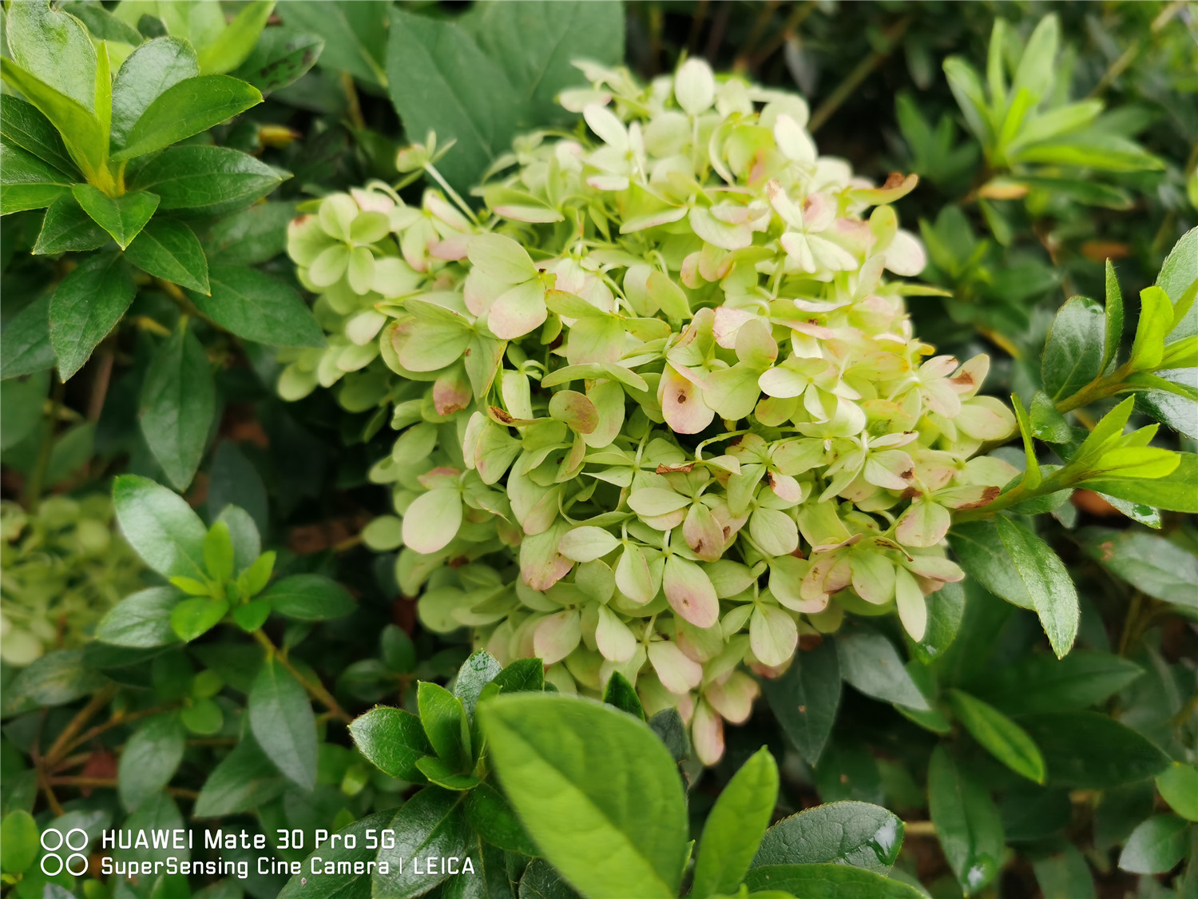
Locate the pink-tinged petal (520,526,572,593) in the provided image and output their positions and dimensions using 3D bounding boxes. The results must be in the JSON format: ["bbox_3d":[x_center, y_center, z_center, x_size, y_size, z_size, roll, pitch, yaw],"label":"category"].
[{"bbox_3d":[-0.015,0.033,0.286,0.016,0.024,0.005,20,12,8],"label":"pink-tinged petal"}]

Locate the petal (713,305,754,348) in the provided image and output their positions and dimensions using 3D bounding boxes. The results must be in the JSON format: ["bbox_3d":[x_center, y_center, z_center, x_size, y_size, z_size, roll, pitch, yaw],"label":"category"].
[{"bbox_3d":[0.038,-0.034,0.262,0.014,0.004,0.013,-23,68,-3],"label":"petal"}]

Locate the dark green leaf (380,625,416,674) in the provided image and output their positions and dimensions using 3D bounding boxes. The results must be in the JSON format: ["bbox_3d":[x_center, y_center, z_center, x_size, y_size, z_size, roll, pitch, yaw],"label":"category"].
[{"bbox_3d":[-0.090,0.090,0.420,0.015,0.004,0.024,-17,72,-12],"label":"dark green leaf"}]

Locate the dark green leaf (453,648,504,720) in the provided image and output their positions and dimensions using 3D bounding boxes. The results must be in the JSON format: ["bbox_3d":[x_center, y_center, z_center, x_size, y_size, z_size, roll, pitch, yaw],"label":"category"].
[{"bbox_3d":[-0.037,0.071,0.275,0.015,0.005,0.024,3,60,2],"label":"dark green leaf"}]

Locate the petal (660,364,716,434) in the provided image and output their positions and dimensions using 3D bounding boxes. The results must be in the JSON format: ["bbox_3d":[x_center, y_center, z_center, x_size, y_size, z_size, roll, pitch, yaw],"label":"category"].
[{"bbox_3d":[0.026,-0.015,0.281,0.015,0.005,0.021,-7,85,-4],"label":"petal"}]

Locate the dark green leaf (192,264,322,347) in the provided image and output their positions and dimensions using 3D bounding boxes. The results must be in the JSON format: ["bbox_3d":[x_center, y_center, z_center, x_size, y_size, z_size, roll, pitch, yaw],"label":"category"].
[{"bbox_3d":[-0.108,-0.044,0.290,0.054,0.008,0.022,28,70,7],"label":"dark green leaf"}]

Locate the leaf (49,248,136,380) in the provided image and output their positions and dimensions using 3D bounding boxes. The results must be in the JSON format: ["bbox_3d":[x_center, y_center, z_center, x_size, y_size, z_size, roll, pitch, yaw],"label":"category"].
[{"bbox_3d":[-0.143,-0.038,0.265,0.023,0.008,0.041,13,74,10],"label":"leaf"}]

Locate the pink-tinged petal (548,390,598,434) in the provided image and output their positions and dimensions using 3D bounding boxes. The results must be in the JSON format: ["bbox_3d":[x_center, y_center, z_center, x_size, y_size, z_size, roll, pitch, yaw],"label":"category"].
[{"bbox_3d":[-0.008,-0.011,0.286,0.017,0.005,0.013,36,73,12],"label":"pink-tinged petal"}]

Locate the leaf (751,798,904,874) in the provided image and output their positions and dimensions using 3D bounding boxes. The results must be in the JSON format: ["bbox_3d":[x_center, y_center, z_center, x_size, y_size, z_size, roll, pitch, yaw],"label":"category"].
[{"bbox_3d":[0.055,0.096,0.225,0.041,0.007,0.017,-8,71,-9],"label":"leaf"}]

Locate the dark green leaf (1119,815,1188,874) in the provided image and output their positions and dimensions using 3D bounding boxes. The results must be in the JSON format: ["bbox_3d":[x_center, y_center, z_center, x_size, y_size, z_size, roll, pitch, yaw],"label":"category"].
[{"bbox_3d":[0.214,0.152,0.360,0.034,0.006,0.020,-25,66,-12],"label":"dark green leaf"}]

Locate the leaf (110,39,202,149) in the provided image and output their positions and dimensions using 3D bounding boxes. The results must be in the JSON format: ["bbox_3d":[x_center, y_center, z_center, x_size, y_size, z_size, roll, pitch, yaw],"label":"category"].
[{"bbox_3d":[-0.135,-0.107,0.285,0.021,0.006,0.042,9,61,12],"label":"leaf"}]

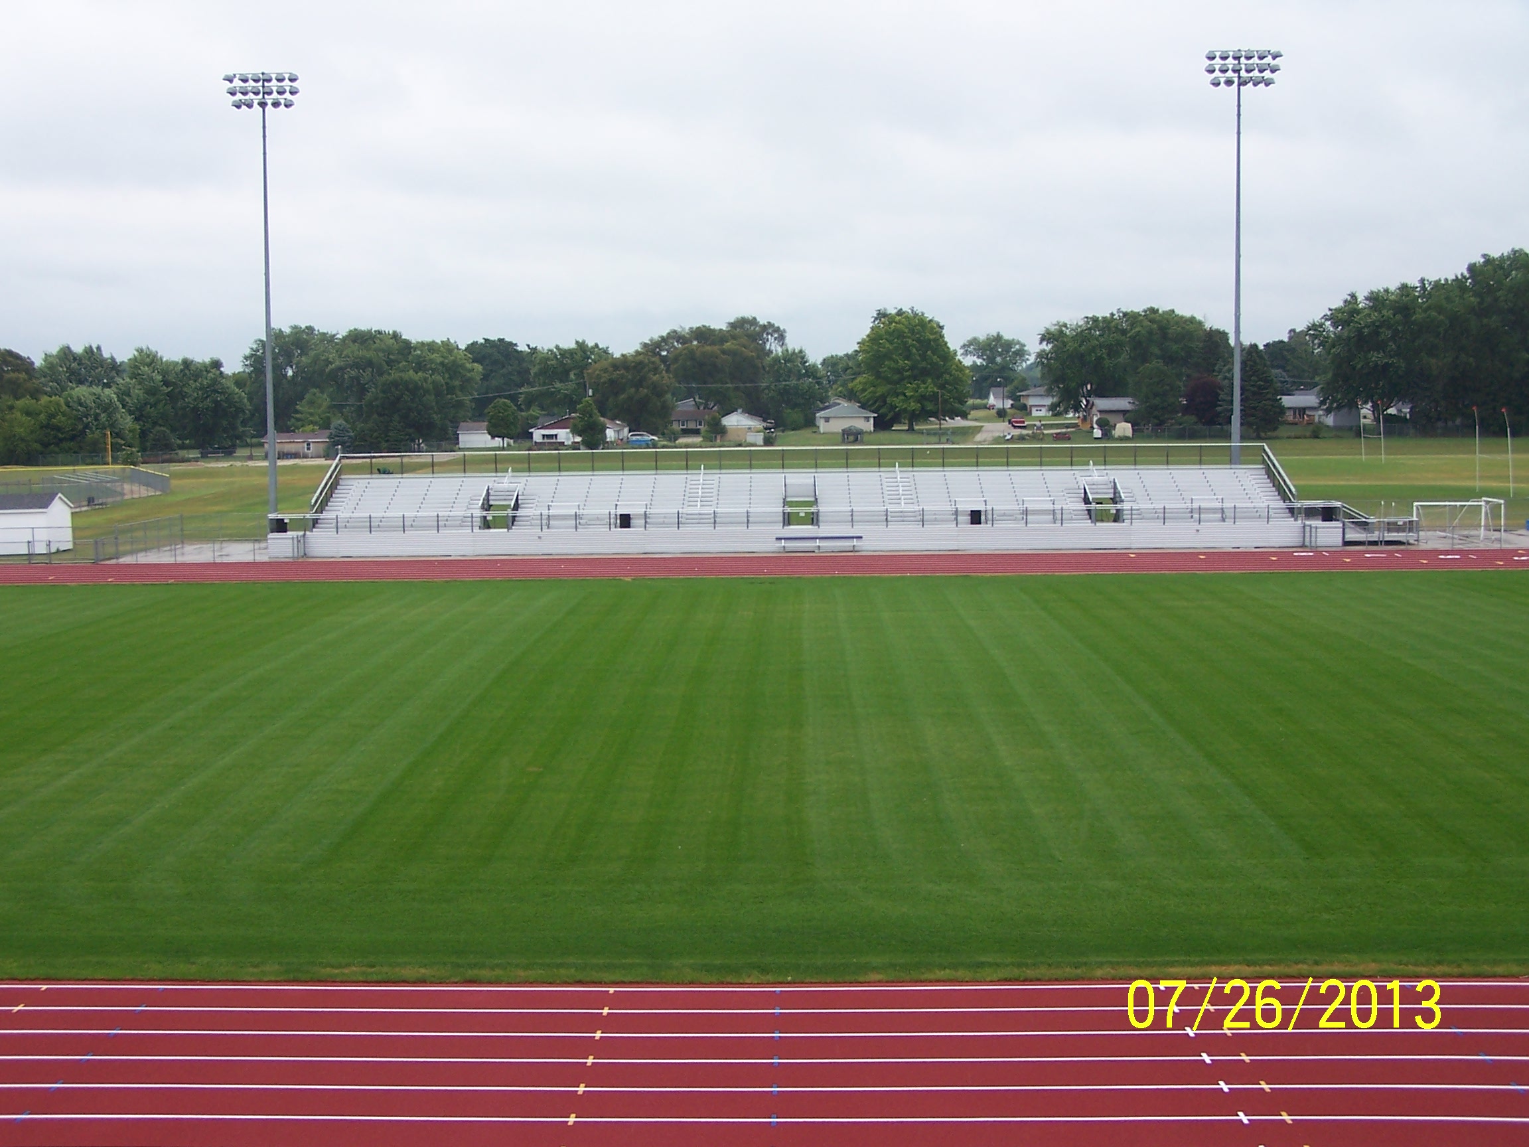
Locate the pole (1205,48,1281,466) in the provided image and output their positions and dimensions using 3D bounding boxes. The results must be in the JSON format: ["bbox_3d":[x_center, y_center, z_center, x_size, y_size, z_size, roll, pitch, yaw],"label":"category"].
[{"bbox_3d":[27.760,-16.320,110.670,4.500,27.900,1.200,0,5,1],"label":"pole"}]

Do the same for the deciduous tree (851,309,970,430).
[{"bbox_3d":[28.380,-39.490,368.870,22.800,23.700,22.000,0,5,1],"label":"deciduous tree"}]

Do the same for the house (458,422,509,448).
[{"bbox_3d":[-43.390,-21.680,297.290,8.200,4.000,7.200,0,5,1],"label":"house"}]

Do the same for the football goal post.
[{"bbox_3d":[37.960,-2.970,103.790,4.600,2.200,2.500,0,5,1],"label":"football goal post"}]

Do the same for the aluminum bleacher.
[{"bbox_3d":[2.160,-3.940,104.750,53.000,4.800,8.600,0,5,1],"label":"aluminum bleacher"}]

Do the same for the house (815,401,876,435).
[{"bbox_3d":[14.950,-28.560,349.730,10.800,5.200,10.000,0,5,1],"label":"house"}]

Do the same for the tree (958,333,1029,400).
[{"bbox_3d":[65.100,-58.260,539.030,20.300,20.500,19.500,0,5,1],"label":"tree"}]

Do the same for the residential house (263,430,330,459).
[{"bbox_3d":[-64.120,-18.090,265.300,9.800,3.900,7.000,0,5,1],"label":"residential house"}]

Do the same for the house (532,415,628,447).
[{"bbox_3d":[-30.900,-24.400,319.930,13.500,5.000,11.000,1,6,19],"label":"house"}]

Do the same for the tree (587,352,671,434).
[{"bbox_3d":[-25.920,-34.190,361.270,15.200,15.400,14.800,0,5,1],"label":"tree"}]

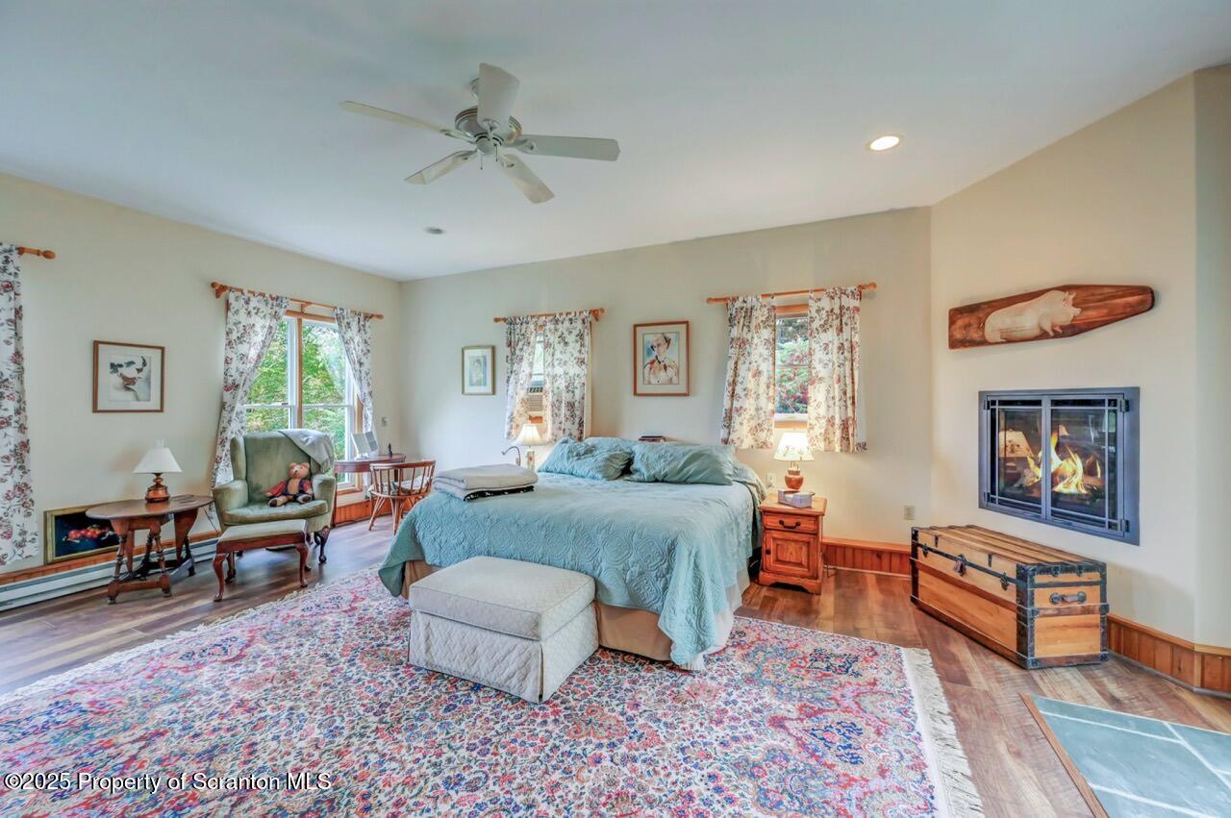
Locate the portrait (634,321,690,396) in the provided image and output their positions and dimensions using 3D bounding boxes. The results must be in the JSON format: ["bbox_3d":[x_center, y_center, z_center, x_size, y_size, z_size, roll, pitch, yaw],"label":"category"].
[{"bbox_3d":[0.435,-0.470,4.568,0.563,0.706,0.025,0,1,24],"label":"portrait"}]

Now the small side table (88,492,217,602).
[{"bbox_3d":[-3.474,1.039,3.595,0.700,0.623,0.798,-1,1,-28],"label":"small side table"}]

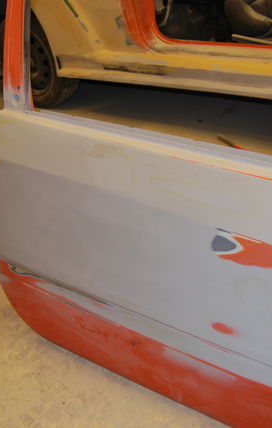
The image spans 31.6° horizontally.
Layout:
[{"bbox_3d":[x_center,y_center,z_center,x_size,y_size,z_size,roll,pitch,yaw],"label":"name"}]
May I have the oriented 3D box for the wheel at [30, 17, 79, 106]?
[{"bbox_3d":[-0.601,-0.960,3.033,0.575,0.575,0.185,18,38,36],"label":"wheel"}]

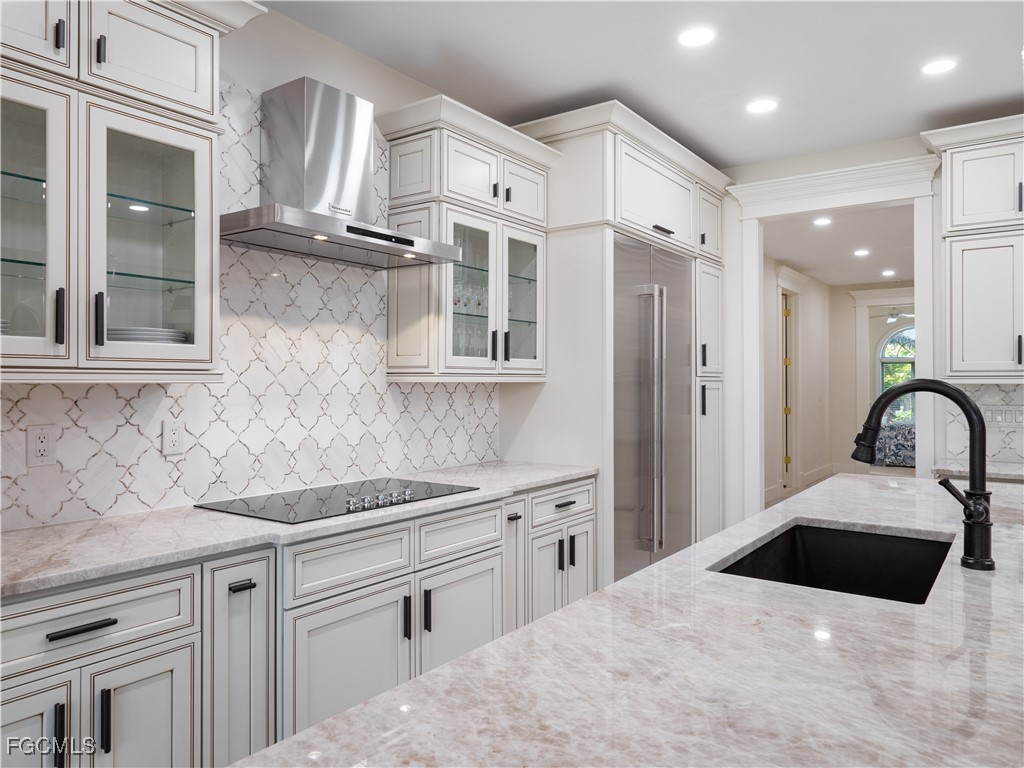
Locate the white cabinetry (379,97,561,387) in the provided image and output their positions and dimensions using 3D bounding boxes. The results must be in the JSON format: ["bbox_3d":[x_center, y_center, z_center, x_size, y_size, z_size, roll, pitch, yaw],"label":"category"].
[{"bbox_3d":[-0.179,-0.607,3.478,0.410,1.198,0.952,0,0,36],"label":"white cabinetry"}]

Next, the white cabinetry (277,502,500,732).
[{"bbox_3d":[-0.606,0.891,2.643,0.665,0.857,1.045,0,0,36],"label":"white cabinetry"}]

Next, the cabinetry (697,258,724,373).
[{"bbox_3d":[1.080,-0.422,4.962,0.655,0.755,0.480,0,0,36],"label":"cabinetry"}]

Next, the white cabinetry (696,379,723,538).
[{"bbox_3d":[1.080,0.615,4.962,0.655,1.310,0.480,0,0,36],"label":"white cabinetry"}]

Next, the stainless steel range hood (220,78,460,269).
[{"bbox_3d":[-0.670,-0.816,2.743,0.485,0.619,0.912,0,0,36],"label":"stainless steel range hood"}]

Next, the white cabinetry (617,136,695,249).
[{"bbox_3d":[0.599,-1.067,4.304,0.655,0.435,1.060,0,0,36],"label":"white cabinetry"}]

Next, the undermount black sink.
[{"bbox_3d":[0.858,0.570,1.825,0.465,0.240,0.830,0,0,36],"label":"undermount black sink"}]

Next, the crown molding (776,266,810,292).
[{"bbox_3d":[3.422,-1.228,8.601,0.090,0.225,1.150,0,0,36],"label":"crown molding"}]

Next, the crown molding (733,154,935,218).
[{"bbox_3d":[2.014,-1.228,4.516,1.270,0.220,0.090,0,0,36],"label":"crown molding"}]

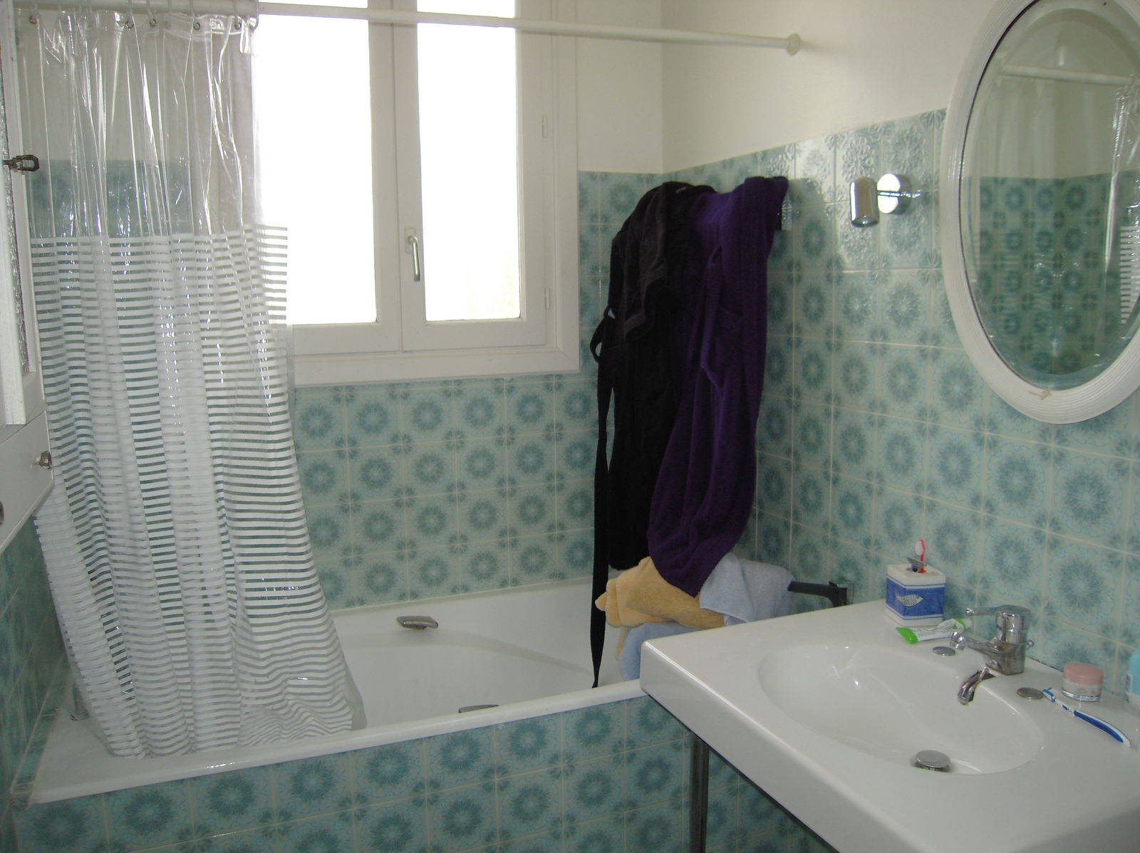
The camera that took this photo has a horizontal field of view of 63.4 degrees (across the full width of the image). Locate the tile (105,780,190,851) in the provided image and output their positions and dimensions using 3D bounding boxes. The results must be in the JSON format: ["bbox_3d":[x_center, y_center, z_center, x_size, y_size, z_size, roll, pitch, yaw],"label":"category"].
[{"bbox_3d":[-0.796,0.736,1.743,0.150,0.140,0.010,-4,9,-21],"label":"tile"}]

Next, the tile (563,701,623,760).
[{"bbox_3d":[0.050,0.674,2.062,0.150,0.140,0.010,-4,9,-21],"label":"tile"}]

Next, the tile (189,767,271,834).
[{"bbox_3d":[-0.644,0.706,1.762,0.150,0.150,0.010,-4,9,-21],"label":"tile"}]

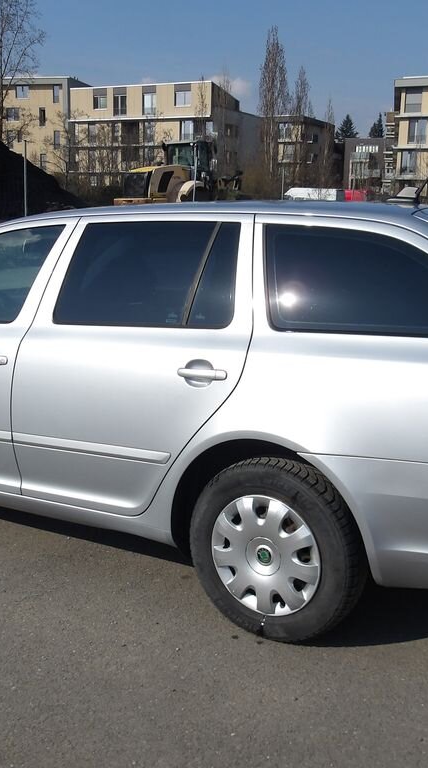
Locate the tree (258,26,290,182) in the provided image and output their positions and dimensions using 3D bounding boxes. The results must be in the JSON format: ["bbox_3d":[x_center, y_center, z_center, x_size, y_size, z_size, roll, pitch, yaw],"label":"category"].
[{"bbox_3d":[6.571,-29.339,90.797,3.800,21.060,3.800,0,12,0],"label":"tree"}]

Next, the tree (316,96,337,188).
[{"bbox_3d":[12.369,-24.891,88.701,2.400,13.350,2.400,0,12,0],"label":"tree"}]

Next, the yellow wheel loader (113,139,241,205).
[{"bbox_3d":[-0.537,-7.540,31.133,2.750,3.400,7.100,12,17,40],"label":"yellow wheel loader"}]

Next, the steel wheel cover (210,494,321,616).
[{"bbox_3d":[0.168,0.579,2.697,0.420,0.420,0.060,7,14,31],"label":"steel wheel cover"}]

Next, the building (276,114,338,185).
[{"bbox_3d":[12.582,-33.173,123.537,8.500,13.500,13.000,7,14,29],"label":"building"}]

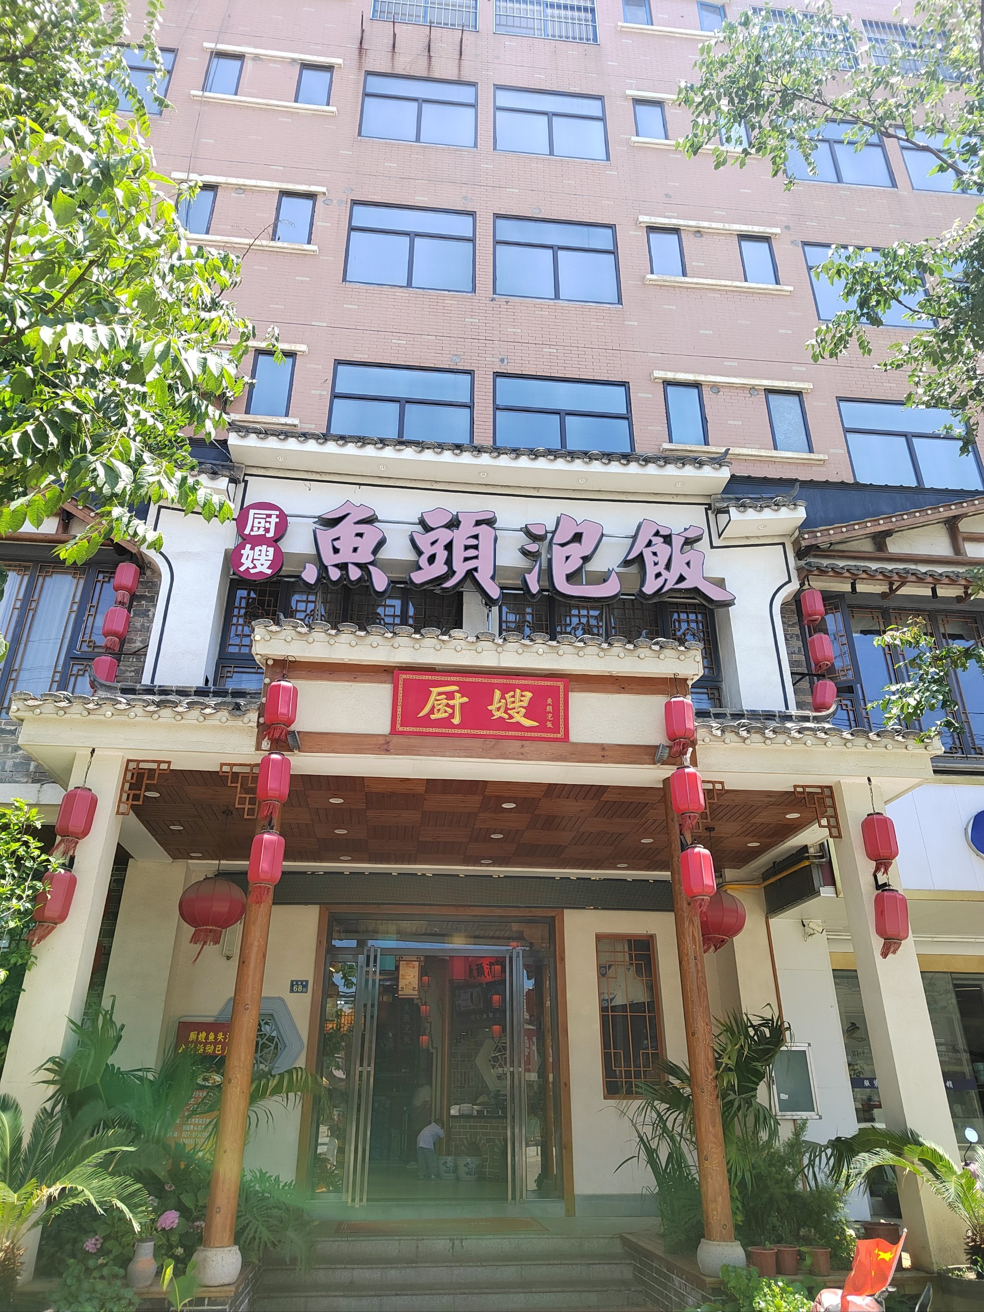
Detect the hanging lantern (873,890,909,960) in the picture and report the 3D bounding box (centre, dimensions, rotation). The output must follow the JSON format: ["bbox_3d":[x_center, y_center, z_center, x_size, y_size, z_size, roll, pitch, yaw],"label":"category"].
[{"bbox_3d":[3.285,2.194,7.148,0.260,0.554,0.260,3,-26,-5],"label":"hanging lantern"}]

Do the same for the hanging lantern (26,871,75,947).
[{"bbox_3d":[-3.002,1.709,5.945,0.250,0.489,0.250,3,-27,-5],"label":"hanging lantern"}]

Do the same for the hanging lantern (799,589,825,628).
[{"bbox_3d":[3.545,-0.522,9.661,0.255,0.445,0.255,3,-27,-5],"label":"hanging lantern"}]

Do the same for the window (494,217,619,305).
[{"bbox_3d":[0.997,-6.113,13.498,1.949,1.774,0.120,3,-26,-5],"label":"window"}]

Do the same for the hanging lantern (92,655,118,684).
[{"bbox_3d":[-4.189,0.245,9.439,0.260,0.558,0.260,3,-26,-5],"label":"hanging lantern"}]

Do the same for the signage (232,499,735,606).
[{"bbox_3d":[-0.030,-1.053,9.152,5.149,1.151,0.160,3,-27,-5],"label":"signage"}]

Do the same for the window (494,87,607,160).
[{"bbox_3d":[1.004,-9.113,14.962,1.963,1.761,0.120,3,-26,-5],"label":"window"}]

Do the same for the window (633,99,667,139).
[{"bbox_3d":[2.752,-9.251,15.136,0.560,1.132,0.100,3,-26,-5],"label":"window"}]

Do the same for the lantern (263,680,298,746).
[{"bbox_3d":[-1.747,0.455,7.203,0.260,0.574,0.260,3,-26,-5],"label":"lantern"}]

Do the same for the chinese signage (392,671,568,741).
[{"bbox_3d":[-0.081,0.411,6.895,1.392,0.535,0.060,3,-27,-5],"label":"chinese signage"}]

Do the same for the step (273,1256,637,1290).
[{"bbox_3d":[-0.347,5.146,7.298,3.024,0.144,0.332,3,-26,-5],"label":"step"}]

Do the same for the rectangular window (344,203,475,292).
[{"bbox_3d":[-1.276,-6.443,13.828,2.010,1.899,0.120,3,-27,-5],"label":"rectangular window"}]

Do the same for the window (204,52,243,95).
[{"bbox_3d":[-4.493,-9.725,14.656,0.553,1.120,0.120,3,-26,-5],"label":"window"}]

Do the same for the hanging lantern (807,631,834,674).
[{"bbox_3d":[3.978,-0.035,10.507,0.260,0.544,0.260,3,-26,-5],"label":"hanging lantern"}]

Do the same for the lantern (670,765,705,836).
[{"bbox_3d":[1.565,1.153,6.988,0.275,0.568,0.275,3,-26,-5],"label":"lantern"}]

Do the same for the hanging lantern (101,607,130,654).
[{"bbox_3d":[-4.089,-0.293,9.476,0.295,0.561,0.295,3,-26,-5],"label":"hanging lantern"}]

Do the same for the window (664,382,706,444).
[{"bbox_3d":[2.745,-3.399,12.367,0.561,1.160,0.120,3,-26,-5],"label":"window"}]

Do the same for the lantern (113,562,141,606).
[{"bbox_3d":[-4.185,-0.825,9.953,0.260,0.562,0.260,3,-26,-5],"label":"lantern"}]

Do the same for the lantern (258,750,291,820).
[{"bbox_3d":[-1.578,0.928,6.228,0.245,0.474,0.245,3,-27,-5],"label":"lantern"}]

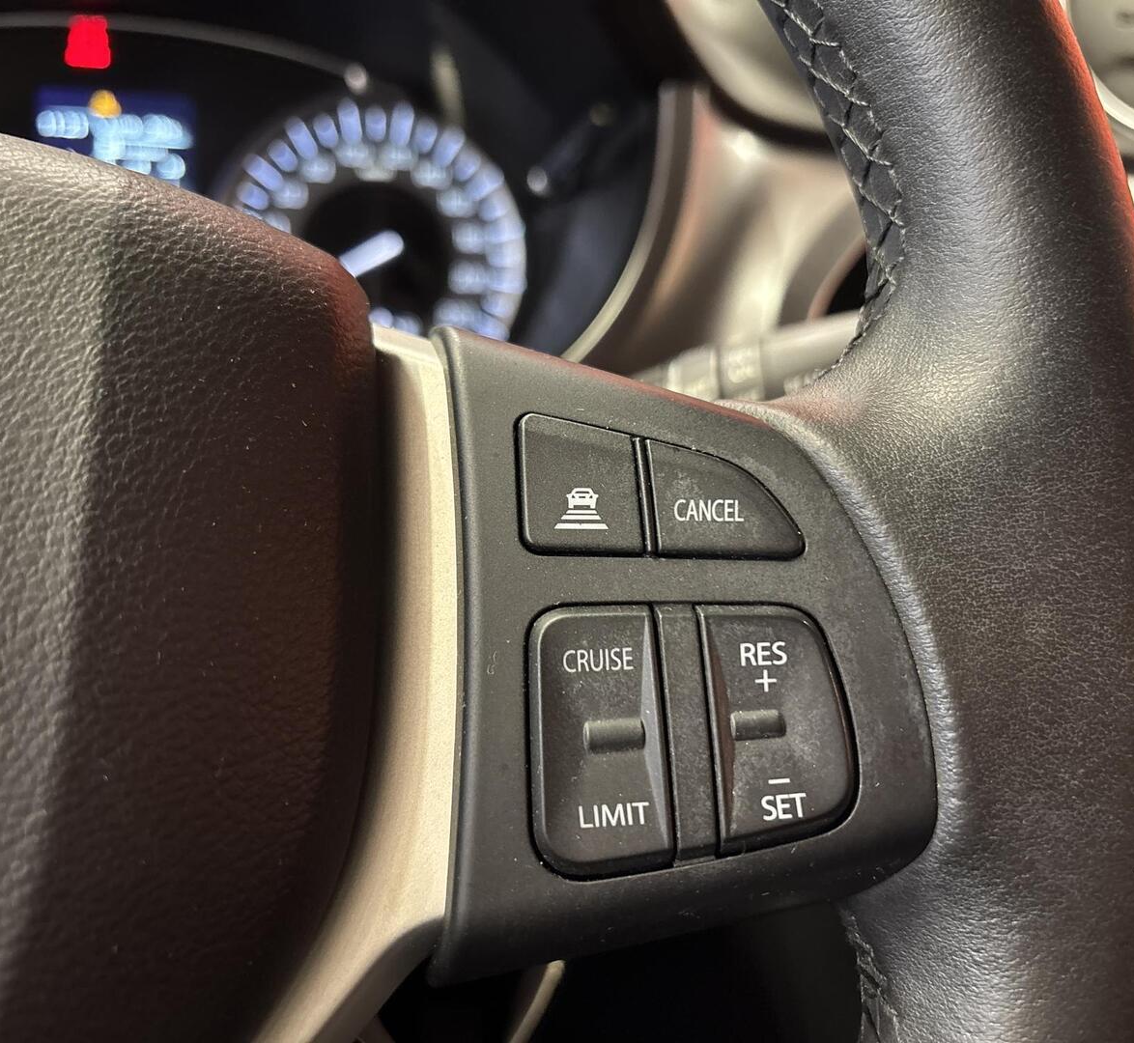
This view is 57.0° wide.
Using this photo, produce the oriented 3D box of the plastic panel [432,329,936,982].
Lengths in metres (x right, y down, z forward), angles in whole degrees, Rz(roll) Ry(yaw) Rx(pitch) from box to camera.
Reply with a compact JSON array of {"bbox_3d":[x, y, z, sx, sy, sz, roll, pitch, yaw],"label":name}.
[{"bbox_3d":[0.015,0.015,0.141,0.064,0.079,0.018,-1,-10,-13],"label":"plastic panel"}]

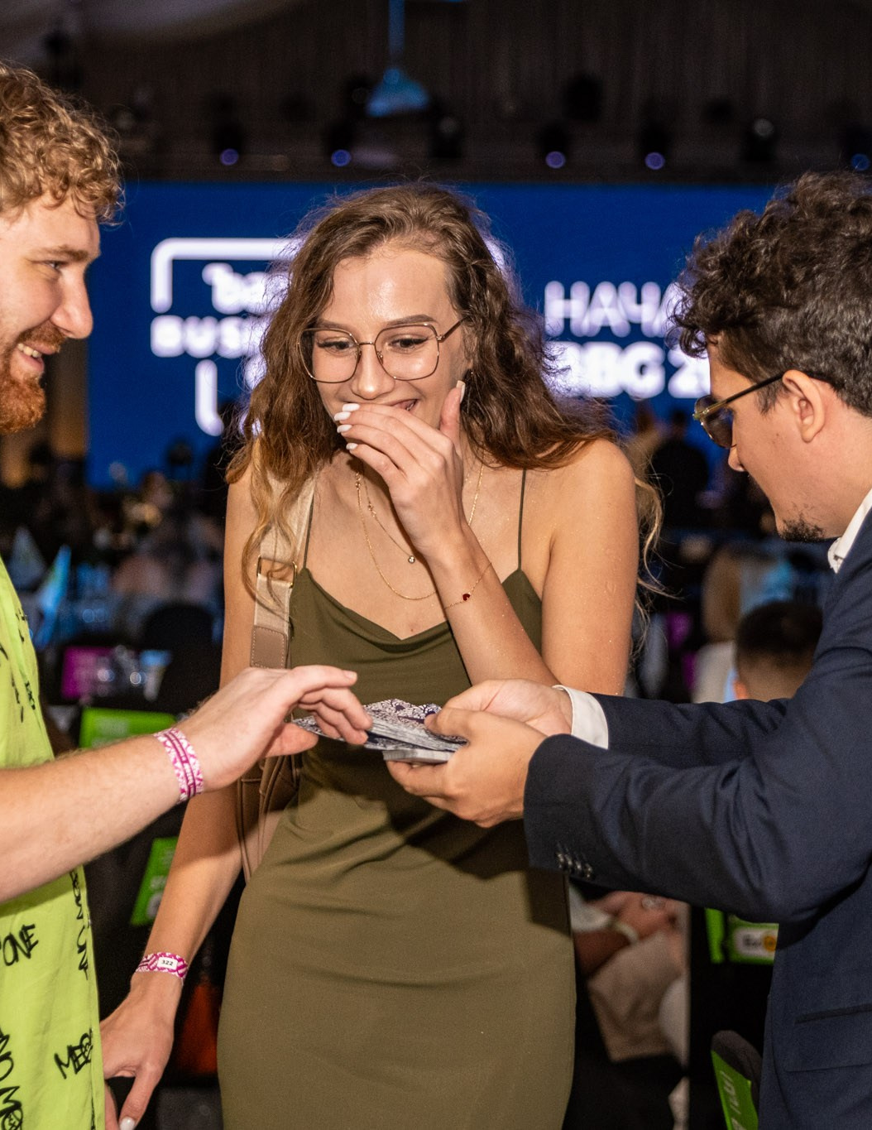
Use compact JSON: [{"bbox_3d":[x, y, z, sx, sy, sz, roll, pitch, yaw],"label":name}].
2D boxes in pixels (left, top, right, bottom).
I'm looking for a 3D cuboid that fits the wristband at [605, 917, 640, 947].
[{"bbox_3d":[0.319,0.625,6.250,0.018,0.062,0.053,-42,0,-17],"label":"wristband"}]

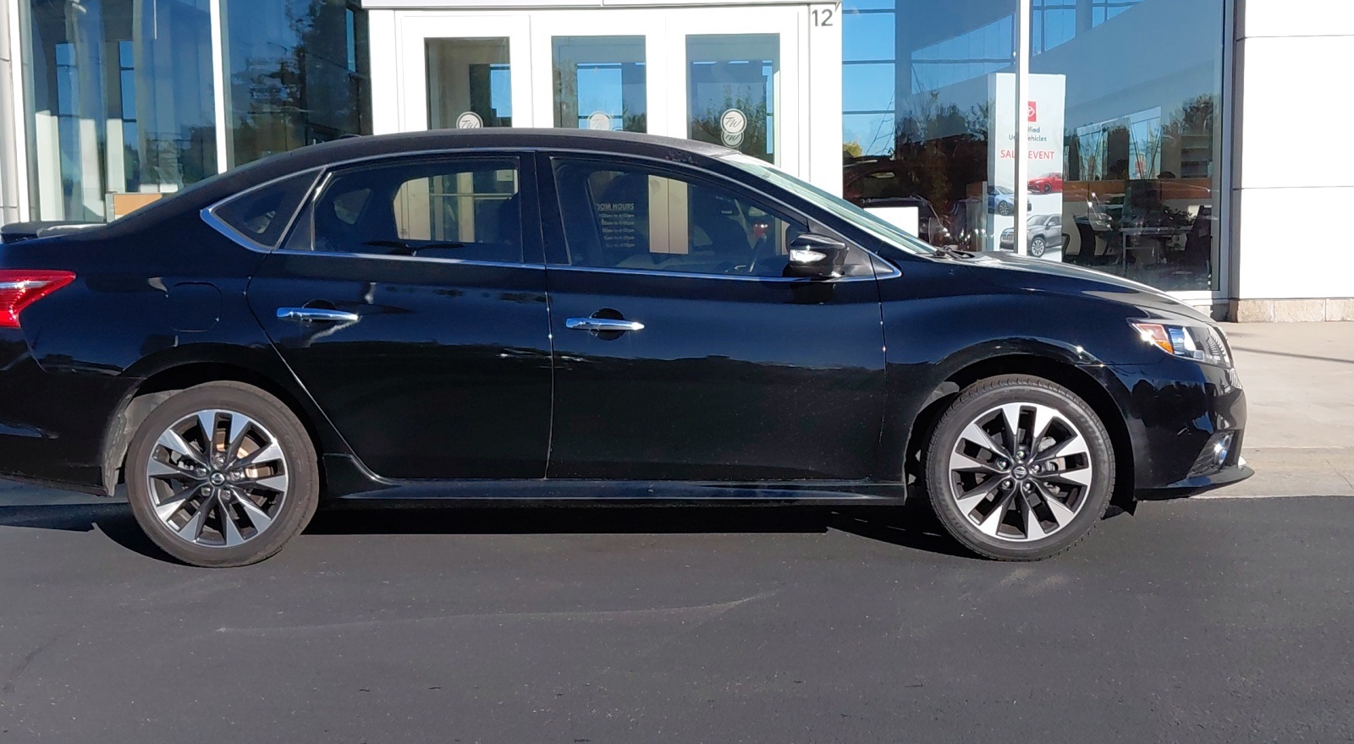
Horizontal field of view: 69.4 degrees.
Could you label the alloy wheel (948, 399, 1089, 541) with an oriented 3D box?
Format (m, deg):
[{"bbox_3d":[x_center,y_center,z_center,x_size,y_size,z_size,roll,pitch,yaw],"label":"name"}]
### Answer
[{"bbox_3d":[1.153,0.327,3.374,0.473,0.473,0.180,-1,6,0],"label":"alloy wheel"}]

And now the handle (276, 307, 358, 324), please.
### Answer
[{"bbox_3d":[-1.177,-0.188,3.210,0.266,0.043,0.050,4,6,0],"label":"handle"}]

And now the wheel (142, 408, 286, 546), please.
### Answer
[{"bbox_3d":[-1.548,0.350,3.381,0.473,0.473,0.180,-1,6,0],"label":"wheel"}]

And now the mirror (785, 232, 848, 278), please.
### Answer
[{"bbox_3d":[0.447,-0.373,3.150,0.170,0.140,0.220,-1,6,0],"label":"mirror"}]

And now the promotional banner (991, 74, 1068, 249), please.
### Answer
[{"bbox_3d":[3.177,-1.699,8.900,0.790,2.000,0.100,-2,7,-16],"label":"promotional banner"}]

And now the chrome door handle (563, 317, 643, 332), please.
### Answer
[{"bbox_3d":[-0.235,-0.155,3.200,0.258,0.042,0.050,2,6,0],"label":"chrome door handle"}]

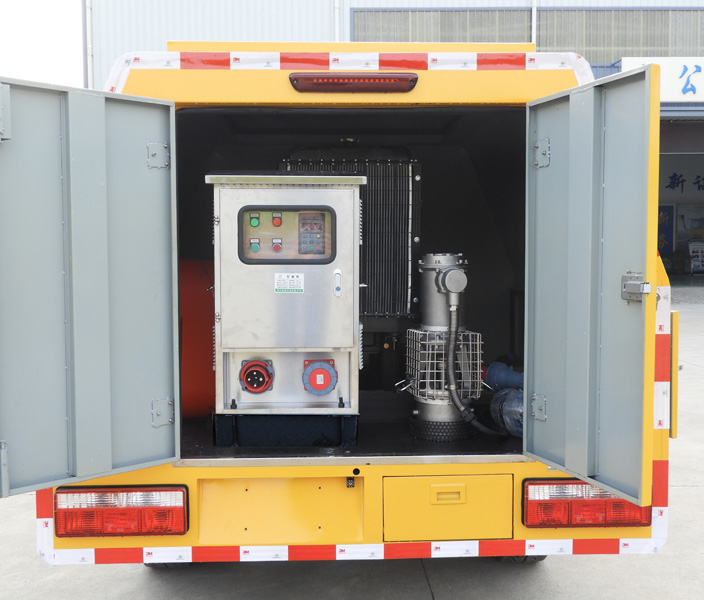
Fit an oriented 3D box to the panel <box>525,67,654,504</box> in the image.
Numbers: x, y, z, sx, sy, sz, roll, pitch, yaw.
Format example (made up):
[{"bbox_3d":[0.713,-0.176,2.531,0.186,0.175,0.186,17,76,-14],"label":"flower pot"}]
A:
[{"bbox_3d":[0.646,-0.039,2.251,0.040,1.089,0.563,-1,4,-19],"label":"panel"}]

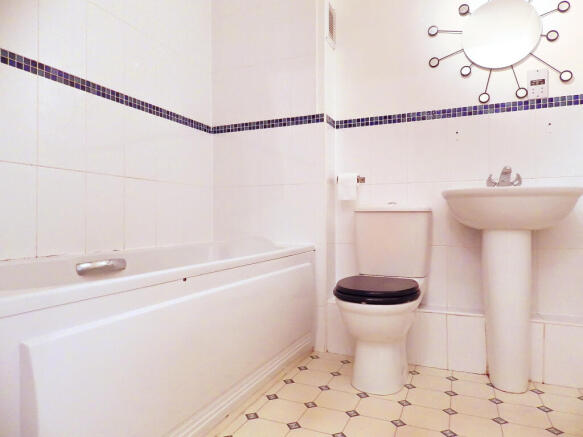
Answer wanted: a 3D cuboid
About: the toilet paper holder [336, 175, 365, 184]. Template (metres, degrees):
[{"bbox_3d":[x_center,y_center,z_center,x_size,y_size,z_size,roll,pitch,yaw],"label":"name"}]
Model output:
[{"bbox_3d":[0.341,-0.223,2.127,0.150,0.045,0.075,0,0,24],"label":"toilet paper holder"}]

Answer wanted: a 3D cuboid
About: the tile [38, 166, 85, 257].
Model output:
[{"bbox_3d":[-0.914,-0.028,1.475,0.015,0.334,0.200,0,0,24],"label":"tile"}]

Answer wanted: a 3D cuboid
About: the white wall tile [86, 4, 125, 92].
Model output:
[{"bbox_3d":[-0.835,-0.755,1.663,0.010,0.340,0.200,0,0,24],"label":"white wall tile"}]

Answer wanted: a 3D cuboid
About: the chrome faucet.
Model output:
[{"bbox_3d":[1.001,-0.186,1.743,0.145,0.115,0.130,0,0,24],"label":"chrome faucet"}]

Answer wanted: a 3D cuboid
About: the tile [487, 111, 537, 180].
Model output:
[{"bbox_3d":[1.089,-0.359,1.838,0.203,0.334,0.015,0,0,24],"label":"tile"}]

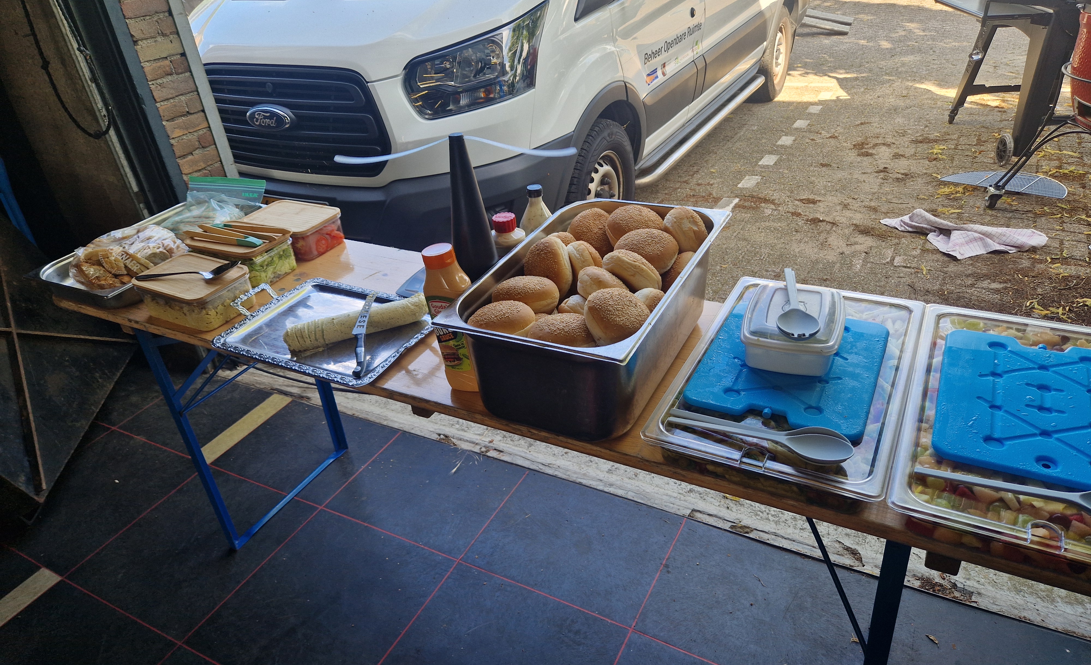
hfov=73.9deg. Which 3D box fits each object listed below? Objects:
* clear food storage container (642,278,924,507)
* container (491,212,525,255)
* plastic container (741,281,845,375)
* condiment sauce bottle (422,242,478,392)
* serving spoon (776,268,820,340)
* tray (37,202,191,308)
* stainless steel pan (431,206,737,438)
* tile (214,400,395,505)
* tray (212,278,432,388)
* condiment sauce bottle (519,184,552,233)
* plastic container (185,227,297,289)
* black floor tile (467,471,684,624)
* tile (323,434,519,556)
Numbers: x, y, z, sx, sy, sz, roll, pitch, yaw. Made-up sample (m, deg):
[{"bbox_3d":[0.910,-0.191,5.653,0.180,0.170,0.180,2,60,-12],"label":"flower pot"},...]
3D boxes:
[{"bbox_3d":[0.409,0.076,1.183,0.325,0.071,0.530,12,36,27],"label":"clear food storage container"},{"bbox_3d":[-0.078,-0.172,1.582,0.074,0.172,0.074,-16,33,-16],"label":"container"},{"bbox_3d":[0.400,-0.008,1.175,0.140,0.068,0.182,8,34,21],"label":"plastic container"},{"bbox_3d":[-0.156,-0.021,1.257,0.083,0.258,0.056,2,31,22],"label":"condiment sauce bottle"},{"bbox_3d":[0.394,-0.050,1.151,0.063,0.033,0.220,2,32,12],"label":"serving spoon"},{"bbox_3d":[-0.981,-0.207,1.877,0.325,0.066,0.530,12,36,26],"label":"tray"},{"bbox_3d":[0.096,-0.034,1.304,0.325,0.200,0.530,11,35,26],"label":"stainless steel pan"},{"bbox_3d":[-0.796,0.391,2.414,0.500,0.012,0.376,12,36,26],"label":"tile"},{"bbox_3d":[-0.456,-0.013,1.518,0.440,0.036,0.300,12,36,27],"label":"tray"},{"bbox_3d":[-0.012,-0.191,1.538,0.080,0.226,0.068,0,32,10],"label":"condiment sauce bottle"},{"bbox_3d":[-0.751,-0.191,1.800,0.228,0.096,0.148,11,35,26],"label":"plastic container"},{"bbox_3d":[0.077,0.570,1.973,0.500,0.012,0.376,12,36,26],"label":"black floor tile"},{"bbox_3d":[-0.363,0.480,2.198,0.500,0.010,0.379,12,36,26],"label":"tile"}]

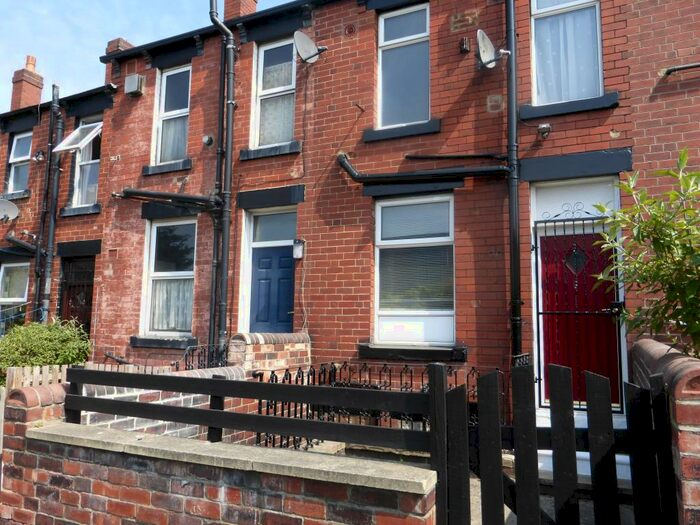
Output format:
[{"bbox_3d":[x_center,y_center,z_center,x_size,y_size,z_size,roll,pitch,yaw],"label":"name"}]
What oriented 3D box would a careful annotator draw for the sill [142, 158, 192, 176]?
[{"bbox_3d":[-2.817,-1.475,7.971,1.016,0.146,0.170,-2,-6,26],"label":"sill"}]

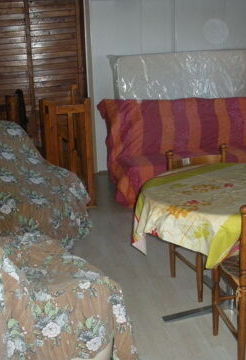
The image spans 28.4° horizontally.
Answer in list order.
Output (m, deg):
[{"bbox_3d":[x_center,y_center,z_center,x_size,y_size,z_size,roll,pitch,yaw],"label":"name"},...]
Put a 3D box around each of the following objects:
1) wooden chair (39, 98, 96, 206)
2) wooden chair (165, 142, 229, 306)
[{"bbox_3d":[-0.544,-0.288,4.780,0.480,1.040,0.440,-5,16,-9],"label":"wooden chair"},{"bbox_3d":[0.562,0.253,3.041,0.430,0.866,0.430,-9,17,-20],"label":"wooden chair"}]

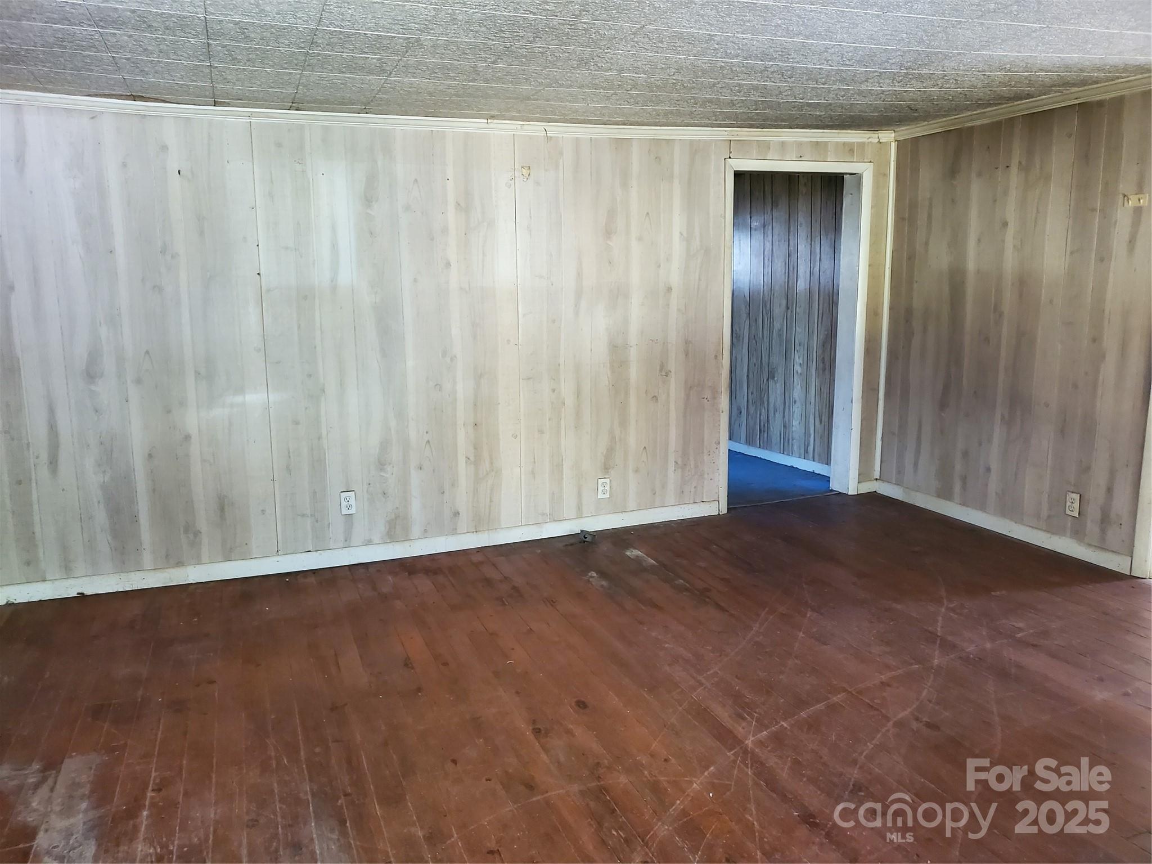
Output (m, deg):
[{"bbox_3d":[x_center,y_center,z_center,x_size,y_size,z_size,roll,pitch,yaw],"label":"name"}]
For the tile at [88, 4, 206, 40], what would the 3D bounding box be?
[{"bbox_3d":[-1.250,-1.204,2.537,0.305,0.015,0.305,-5,11,-21],"label":"tile"}]

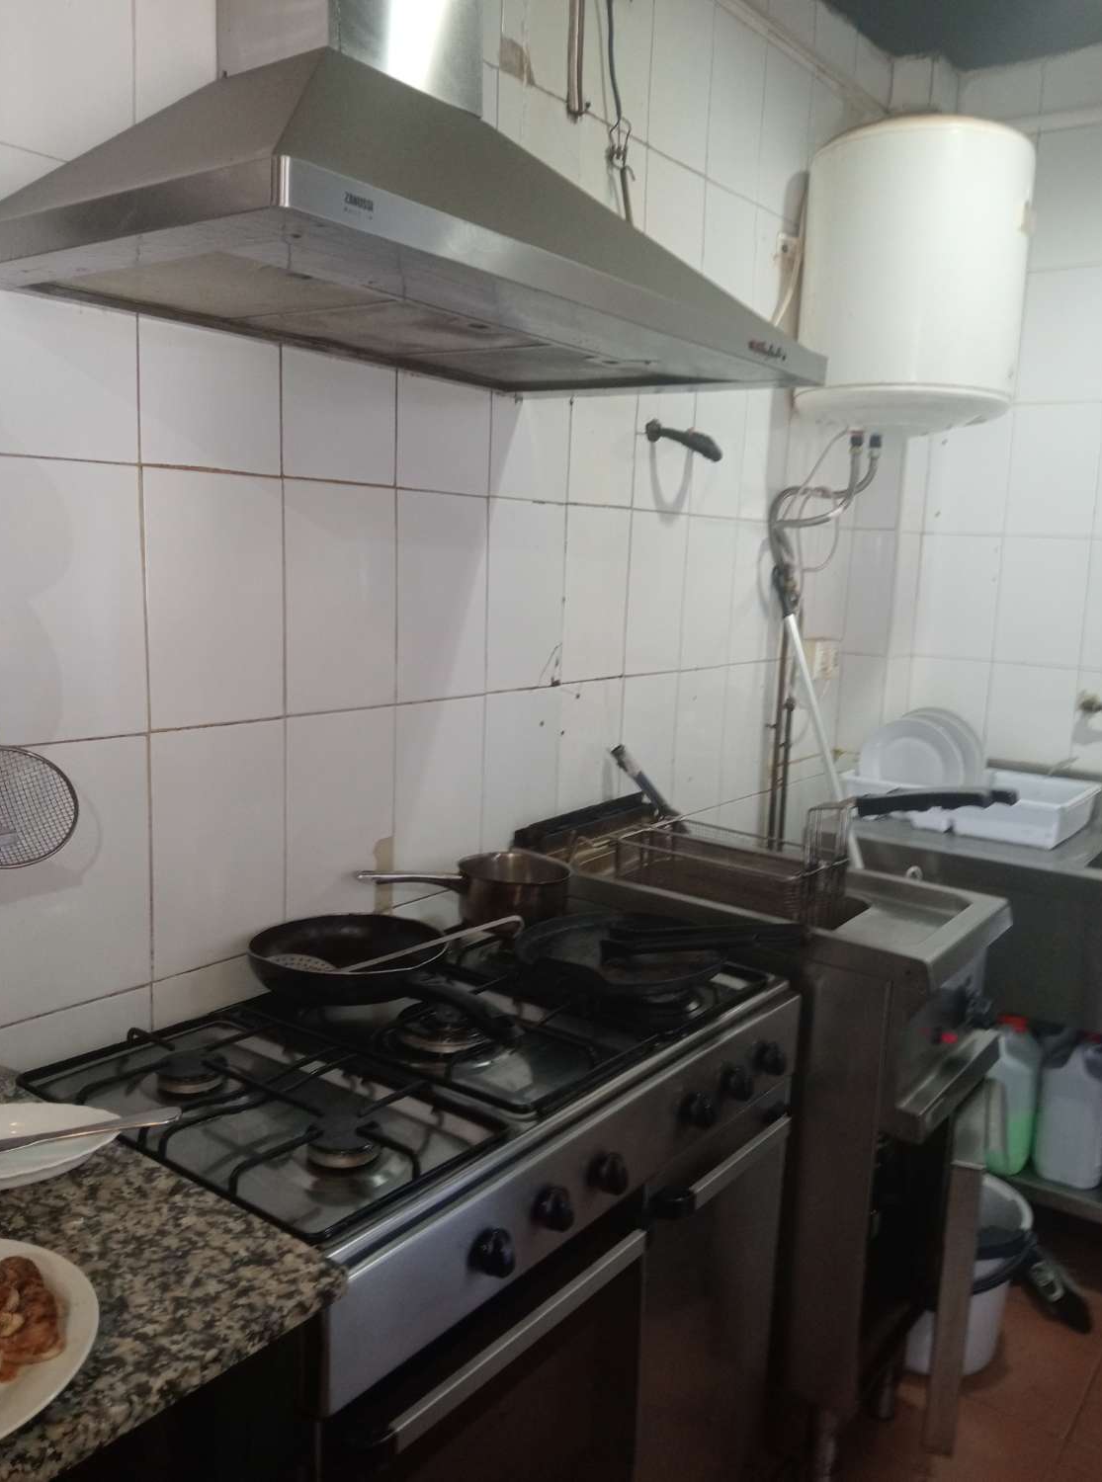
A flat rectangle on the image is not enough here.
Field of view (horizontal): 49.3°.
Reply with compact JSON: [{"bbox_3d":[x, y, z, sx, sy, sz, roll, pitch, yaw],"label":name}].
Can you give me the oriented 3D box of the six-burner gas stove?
[{"bbox_3d":[-0.136,0.748,1.472,0.565,0.847,0.845,9,11,36],"label":"six-burner gas stove"}]

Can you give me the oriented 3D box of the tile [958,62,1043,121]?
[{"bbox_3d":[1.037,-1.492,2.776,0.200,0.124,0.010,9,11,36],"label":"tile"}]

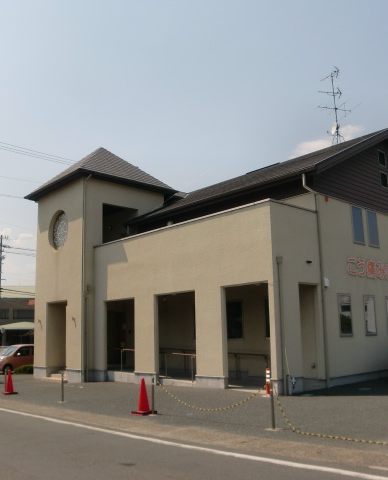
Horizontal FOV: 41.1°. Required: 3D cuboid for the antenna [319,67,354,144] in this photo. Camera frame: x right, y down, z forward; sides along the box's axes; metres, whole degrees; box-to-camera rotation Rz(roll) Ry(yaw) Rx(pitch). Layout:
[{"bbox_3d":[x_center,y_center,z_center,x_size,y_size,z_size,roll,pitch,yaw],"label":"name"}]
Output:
[{"bbox_3d":[6.031,-5.803,22.385,1.350,3.550,1.100,1,-11,-14],"label":"antenna"}]

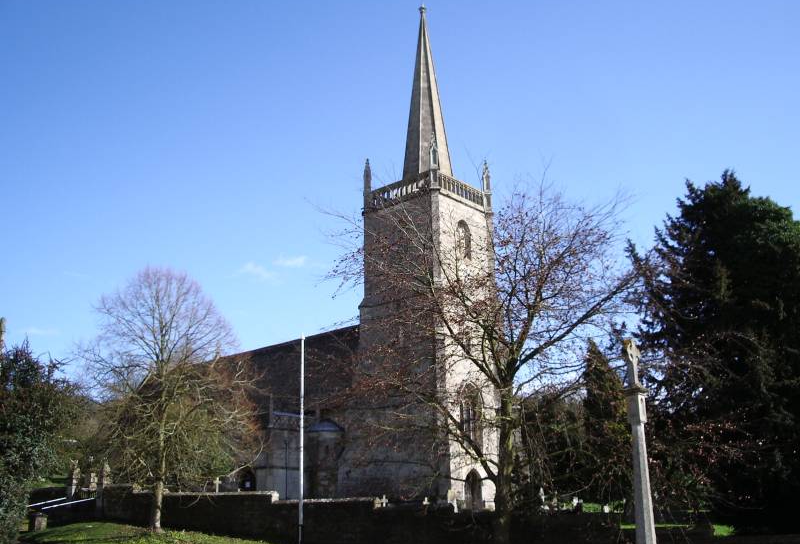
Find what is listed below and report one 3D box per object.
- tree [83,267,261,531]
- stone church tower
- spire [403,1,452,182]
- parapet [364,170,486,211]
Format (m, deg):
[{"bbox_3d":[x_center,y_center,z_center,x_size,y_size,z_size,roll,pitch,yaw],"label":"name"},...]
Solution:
[{"bbox_3d":[-9.006,4.762,31.881,6.900,10.273,6.900,-14,-20,40],"label":"tree"},{"bbox_3d":[1.898,-2.478,57.103,7.400,37.183,7.400,-14,-20,40],"label":"stone church tower"},{"bbox_3d":[1.768,-13.127,60.076,3.700,15.068,3.700,-14,-20,40],"label":"spire"},{"bbox_3d":[1.870,-4.785,57.747,6.460,1.634,6.460,-14,-20,40],"label":"parapet"}]

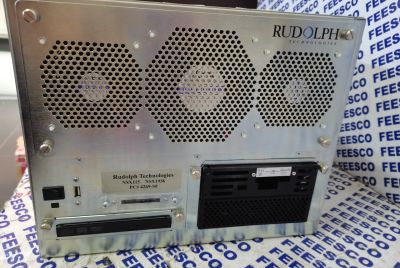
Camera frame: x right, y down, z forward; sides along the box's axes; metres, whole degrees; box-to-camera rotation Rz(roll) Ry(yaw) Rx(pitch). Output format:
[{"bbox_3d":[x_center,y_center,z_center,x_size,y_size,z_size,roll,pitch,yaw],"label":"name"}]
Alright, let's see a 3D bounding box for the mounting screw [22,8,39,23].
[{"bbox_3d":[-0.147,-0.102,0.260,0.011,0.011,0.009,-1,20,-11],"label":"mounting screw"}]

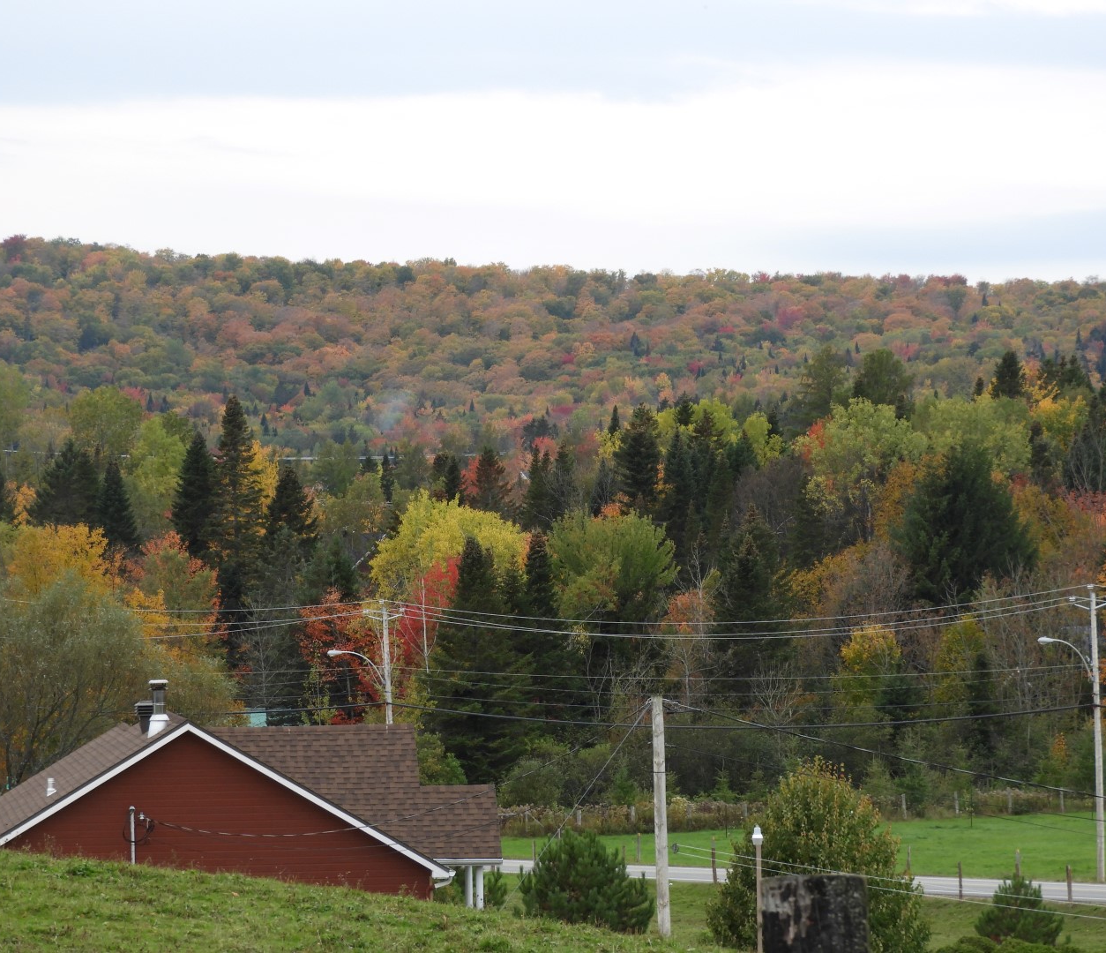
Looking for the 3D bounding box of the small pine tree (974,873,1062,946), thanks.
[{"bbox_3d":[10.974,10.275,146.987,2.120,1.818,2.120,-1,-1,0],"label":"small pine tree"}]

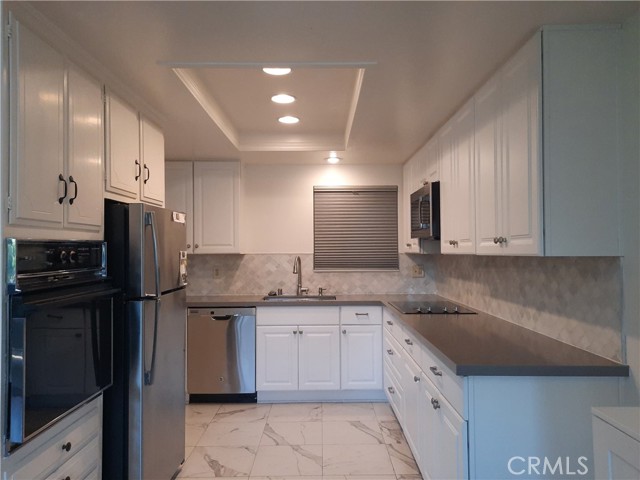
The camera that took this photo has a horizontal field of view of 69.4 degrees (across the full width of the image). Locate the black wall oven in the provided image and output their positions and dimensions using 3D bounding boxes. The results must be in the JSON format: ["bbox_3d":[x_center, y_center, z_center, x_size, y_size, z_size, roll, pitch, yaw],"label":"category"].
[{"bbox_3d":[-1.228,0.352,1.818,0.600,0.695,0.680,0,-1,0],"label":"black wall oven"}]

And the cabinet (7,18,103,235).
[{"bbox_3d":[-1.355,-0.409,1.927,0.575,0.760,0.694,0,-1,0],"label":"cabinet"}]

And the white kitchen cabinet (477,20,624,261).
[{"bbox_3d":[1.028,-0.383,2.201,0.309,0.913,0.788,0,-1,0],"label":"white kitchen cabinet"}]

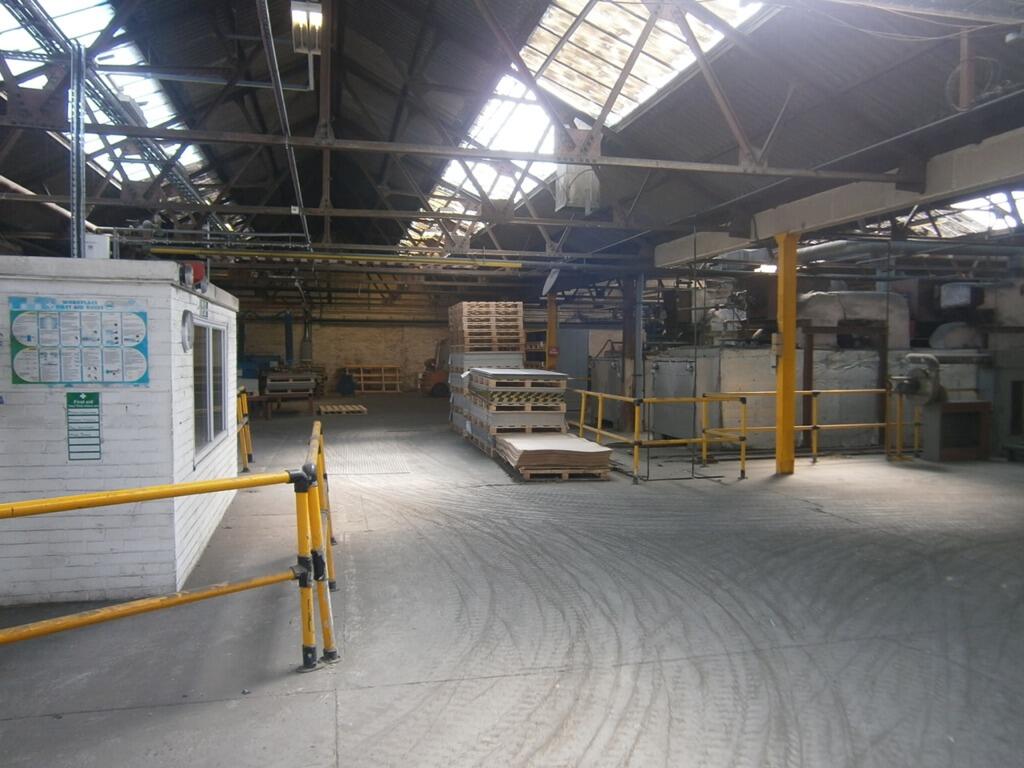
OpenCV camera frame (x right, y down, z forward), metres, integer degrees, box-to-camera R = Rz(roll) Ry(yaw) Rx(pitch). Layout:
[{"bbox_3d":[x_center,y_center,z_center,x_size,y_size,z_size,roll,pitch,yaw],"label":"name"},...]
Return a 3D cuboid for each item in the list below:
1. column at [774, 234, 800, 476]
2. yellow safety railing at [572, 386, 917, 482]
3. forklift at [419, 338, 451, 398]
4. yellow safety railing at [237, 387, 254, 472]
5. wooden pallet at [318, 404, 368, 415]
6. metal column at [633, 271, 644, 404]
[{"bbox_3d":[3.730,-0.409,10.479,0.180,3.250,0.180,0,3,-13],"label":"column"},{"bbox_3d":[3.843,0.648,11.450,5.470,1.050,2.600,0,3,-13],"label":"yellow safety railing"},{"bbox_3d":[-1.951,-0.652,27.616,2.900,2.120,1.150,0,3,-13],"label":"forklift"},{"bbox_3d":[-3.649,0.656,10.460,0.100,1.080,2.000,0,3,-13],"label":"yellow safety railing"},{"bbox_3d":[-4.375,0.680,20.087,1.200,0.140,1.000,0,3,-13],"label":"wooden pallet"},{"bbox_3d":[2.544,-0.647,15.550,0.180,3.250,0.180,0,3,-13],"label":"metal column"}]

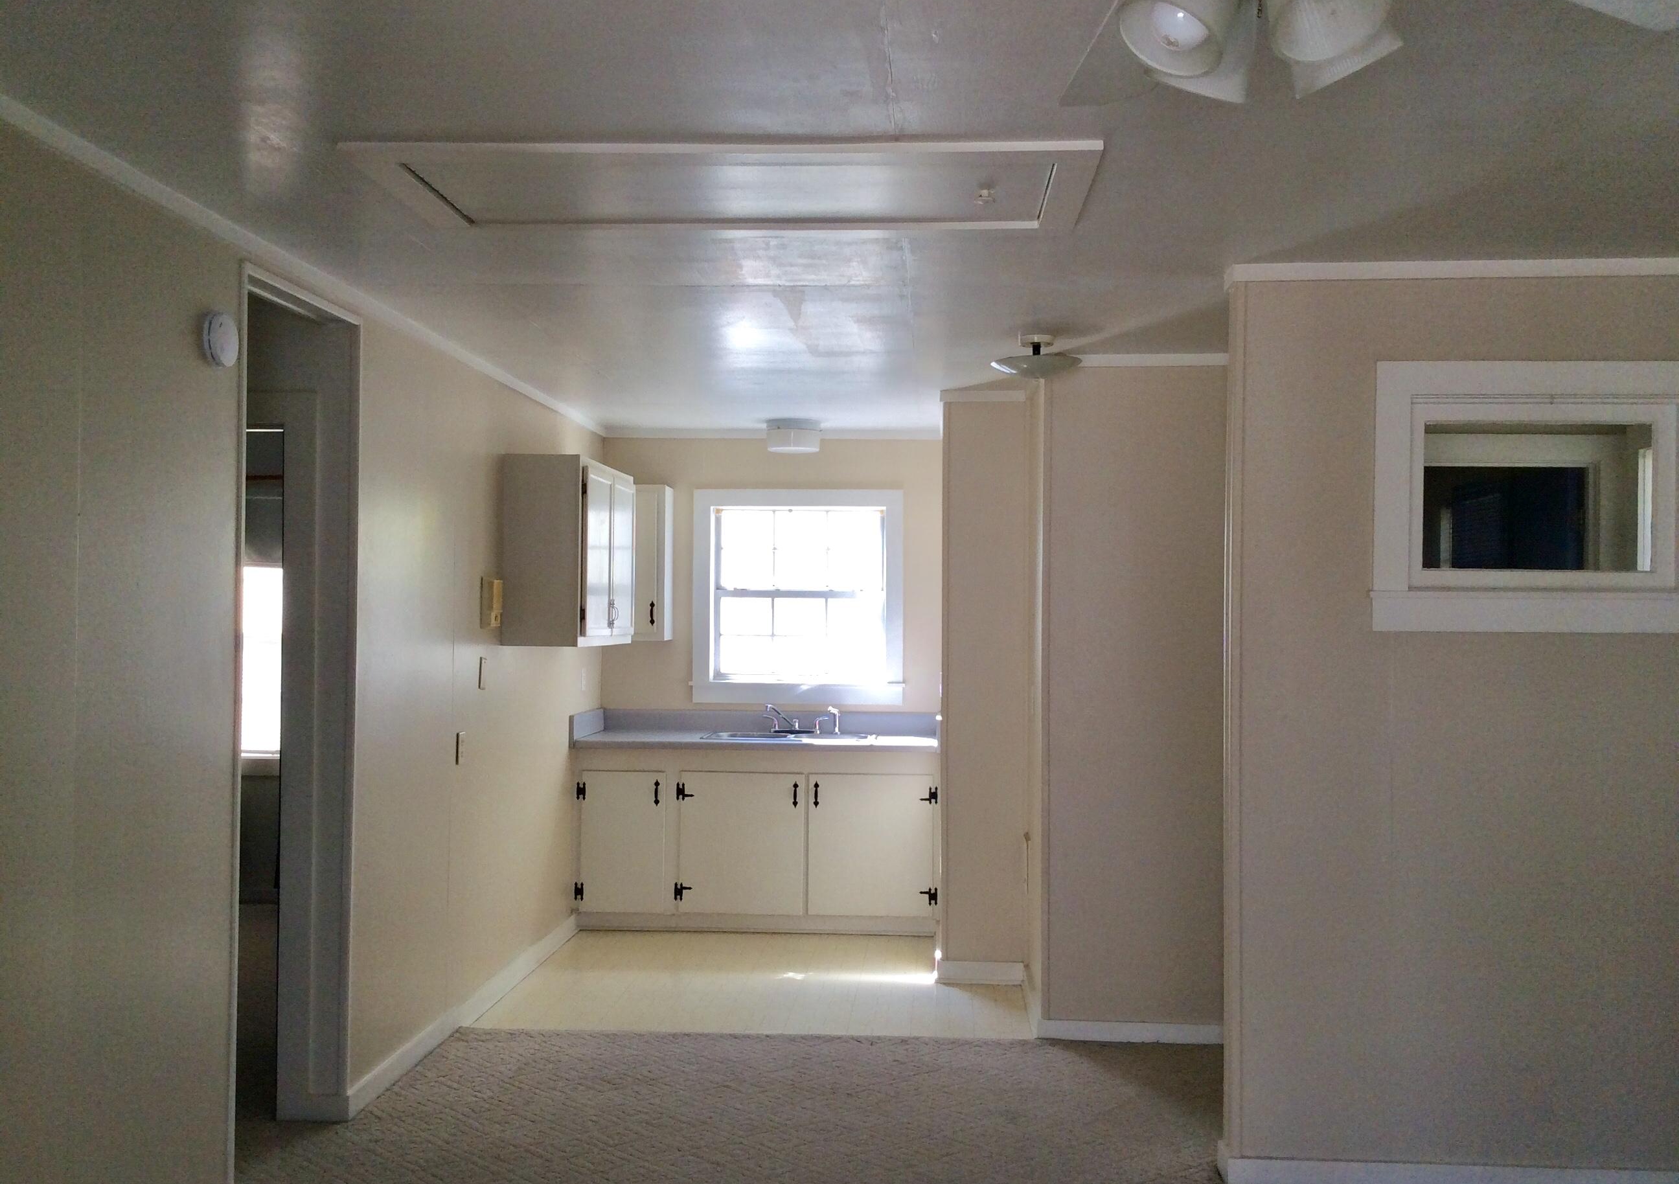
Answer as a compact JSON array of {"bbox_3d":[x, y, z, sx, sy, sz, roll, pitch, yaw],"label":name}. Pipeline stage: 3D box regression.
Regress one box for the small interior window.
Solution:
[{"bbox_3d":[1.874,-0.254,4.179,0.607,0.406,0.080,1,-1,4],"label":"small interior window"}]

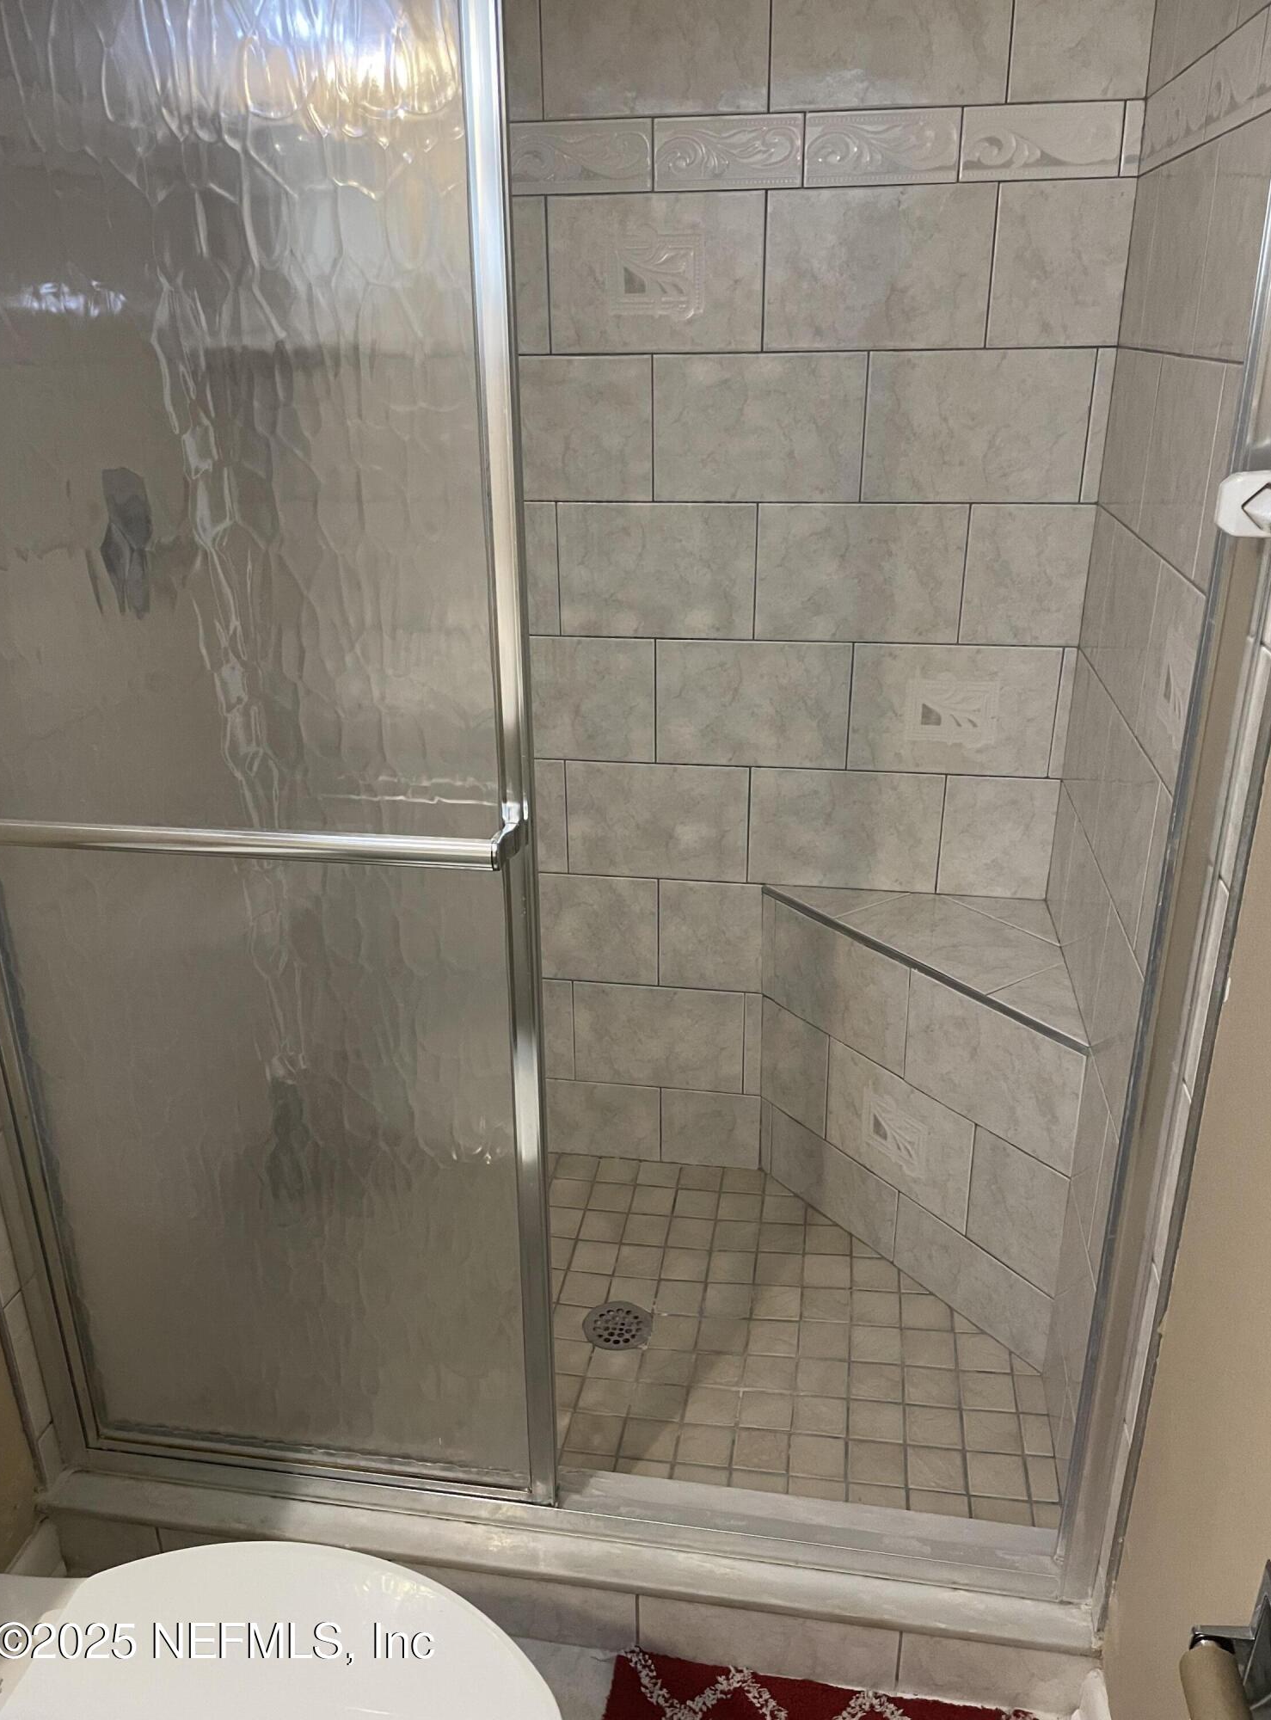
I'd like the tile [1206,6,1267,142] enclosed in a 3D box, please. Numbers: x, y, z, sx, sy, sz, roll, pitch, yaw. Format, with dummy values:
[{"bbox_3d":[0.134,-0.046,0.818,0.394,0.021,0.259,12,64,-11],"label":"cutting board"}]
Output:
[{"bbox_3d":[0.575,-0.743,1.228,0.010,0.083,0.198,3,24,9],"label":"tile"}]

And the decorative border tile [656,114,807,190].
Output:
[{"bbox_3d":[0.125,-0.949,1.737,0.200,0.085,0.009,3,23,9],"label":"decorative border tile"}]

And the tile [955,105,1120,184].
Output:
[{"bbox_3d":[0.520,-0.920,1.656,0.198,0.084,0.010,3,24,9],"label":"tile"}]

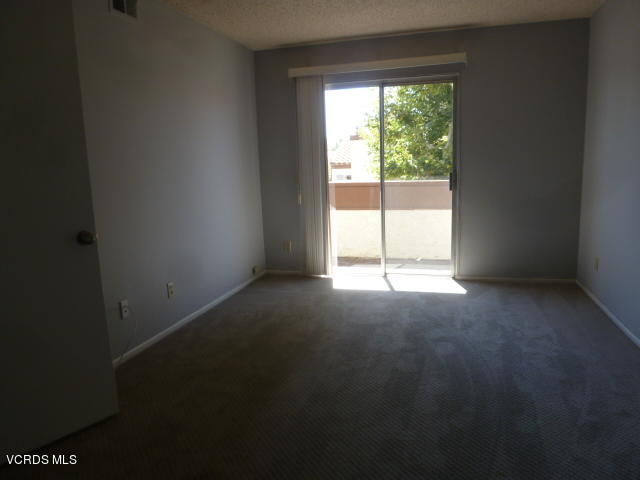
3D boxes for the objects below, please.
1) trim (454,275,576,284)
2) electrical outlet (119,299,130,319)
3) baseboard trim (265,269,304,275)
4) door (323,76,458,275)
[{"bbox_3d":[1.950,0.399,4.458,1.110,0.052,0.016,1,10,15],"label":"trim"},{"bbox_3d":[-1.252,0.445,2.870,0.012,0.117,0.072,1,10,15],"label":"electrical outlet"},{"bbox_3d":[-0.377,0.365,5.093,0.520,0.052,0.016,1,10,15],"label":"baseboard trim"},{"bbox_3d":[0.695,-0.612,4.654,1.410,2.010,0.090,1,10,15],"label":"door"}]

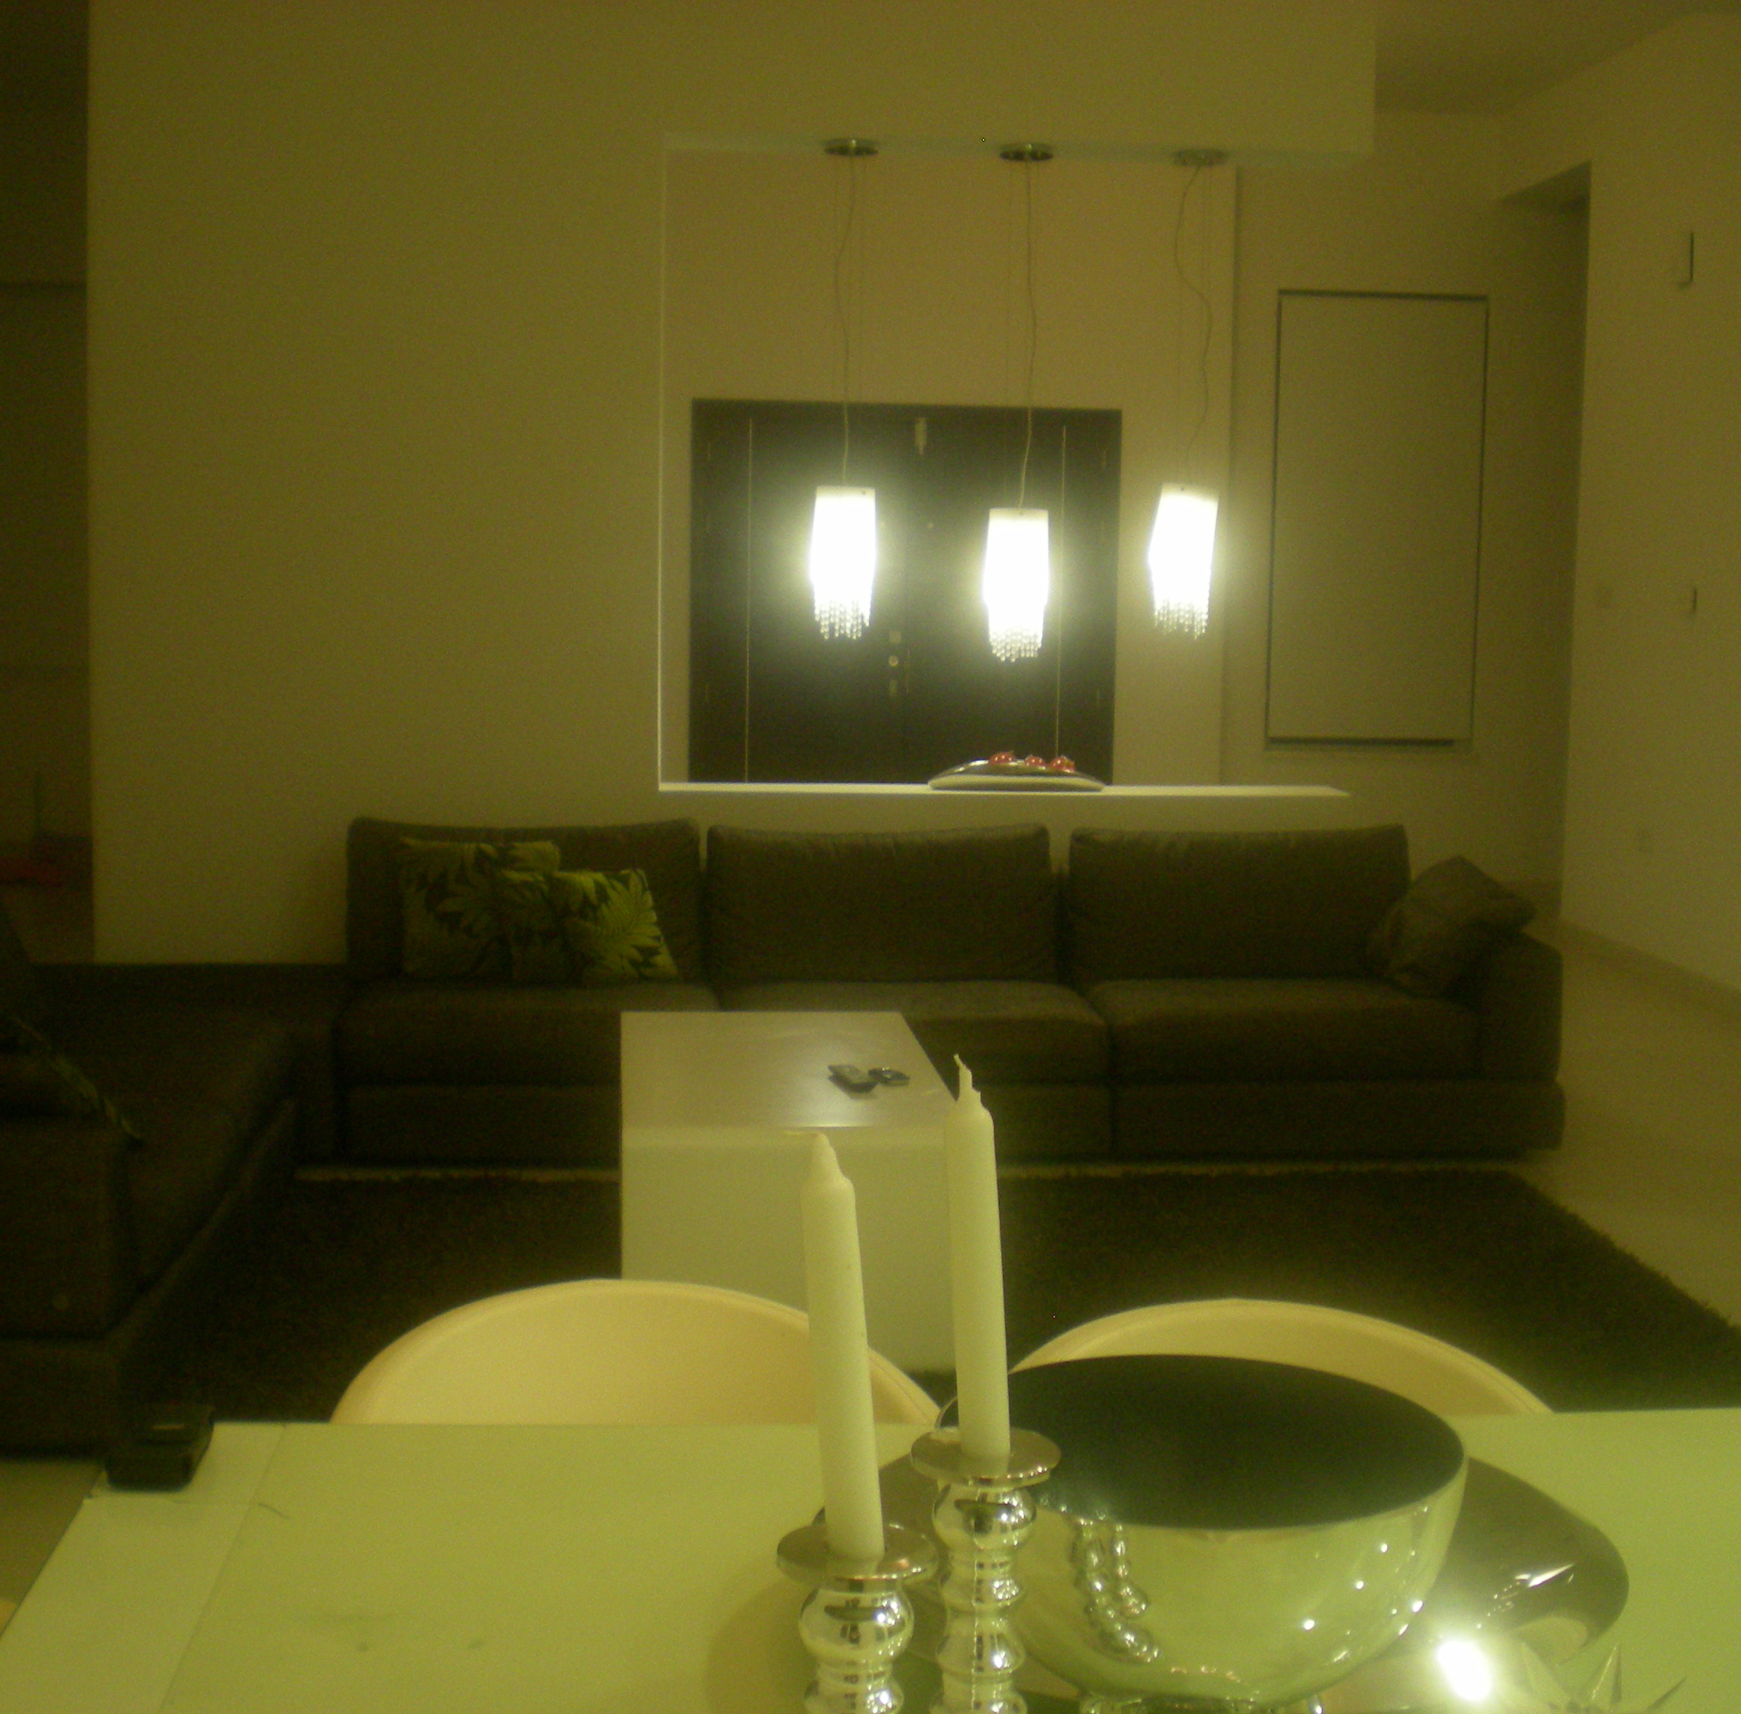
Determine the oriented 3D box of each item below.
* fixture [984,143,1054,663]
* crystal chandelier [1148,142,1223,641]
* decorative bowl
[{"bbox_3d":[0.412,-1.257,6.938,0.185,1.404,0.180,0,7,-5],"label":"fixture"},{"bbox_3d":[0.883,-1.290,6.973,0.200,1.337,0.180,0,7,-5],"label":"crystal chandelier"},{"bbox_3d":[0.203,0.456,1.573,0.315,0.190,0.315,1,7,0],"label":"decorative bowl"}]

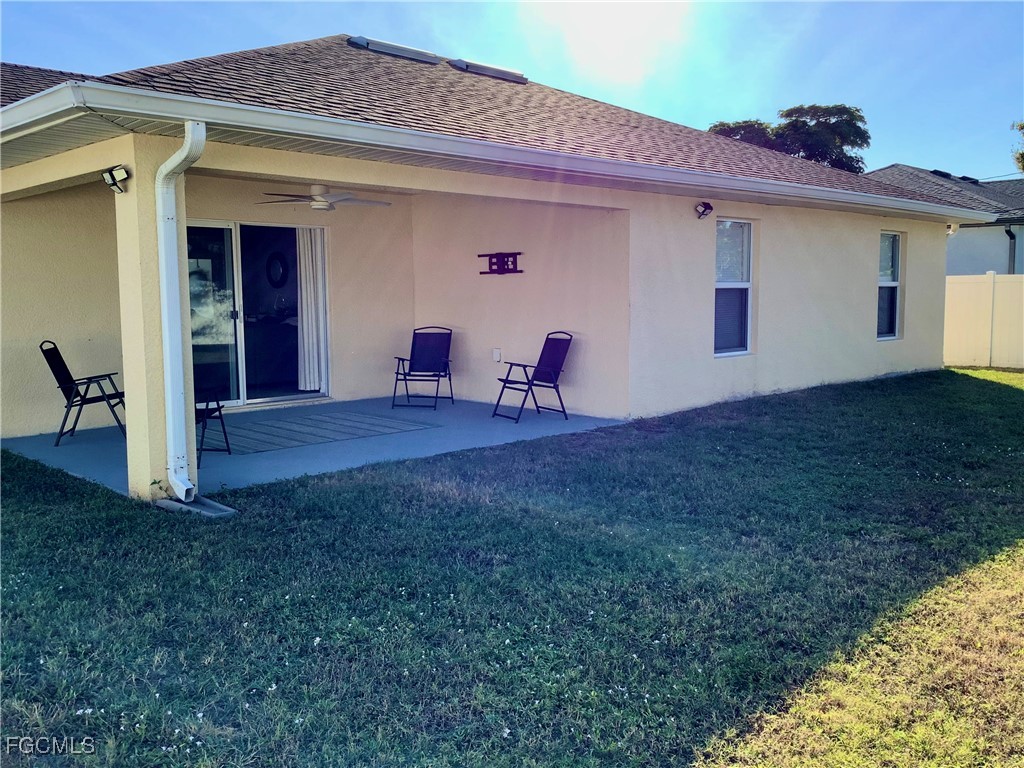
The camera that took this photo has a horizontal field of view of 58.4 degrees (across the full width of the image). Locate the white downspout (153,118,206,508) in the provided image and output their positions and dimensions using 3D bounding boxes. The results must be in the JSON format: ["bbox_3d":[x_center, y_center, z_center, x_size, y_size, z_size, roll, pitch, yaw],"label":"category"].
[{"bbox_3d":[-2.036,-0.402,5.745,0.520,2.370,0.095,6,9,45],"label":"white downspout"}]

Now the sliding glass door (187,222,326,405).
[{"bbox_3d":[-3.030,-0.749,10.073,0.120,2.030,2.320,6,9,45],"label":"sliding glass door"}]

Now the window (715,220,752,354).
[{"bbox_3d":[2.559,-1.143,10.872,0.090,1.610,0.930,6,9,45],"label":"window"}]

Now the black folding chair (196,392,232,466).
[{"bbox_3d":[-2.631,0.168,7.251,0.575,0.910,0.700,1,6,9],"label":"black folding chair"}]

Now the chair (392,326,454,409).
[{"bbox_3d":[-1.014,-0.194,10.571,0.575,0.910,0.700,1,6,14],"label":"chair"}]

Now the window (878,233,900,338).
[{"bbox_3d":[5.668,-1.487,13.976,0.090,1.610,0.930,6,9,45],"label":"window"}]

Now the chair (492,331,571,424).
[{"bbox_3d":[0.222,-0.093,9.598,0.700,0.910,0.575,-4,7,-29],"label":"chair"}]

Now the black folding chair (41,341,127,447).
[{"bbox_3d":[-3.819,0.056,8.322,0.700,0.910,0.575,-2,6,-13],"label":"black folding chair"}]

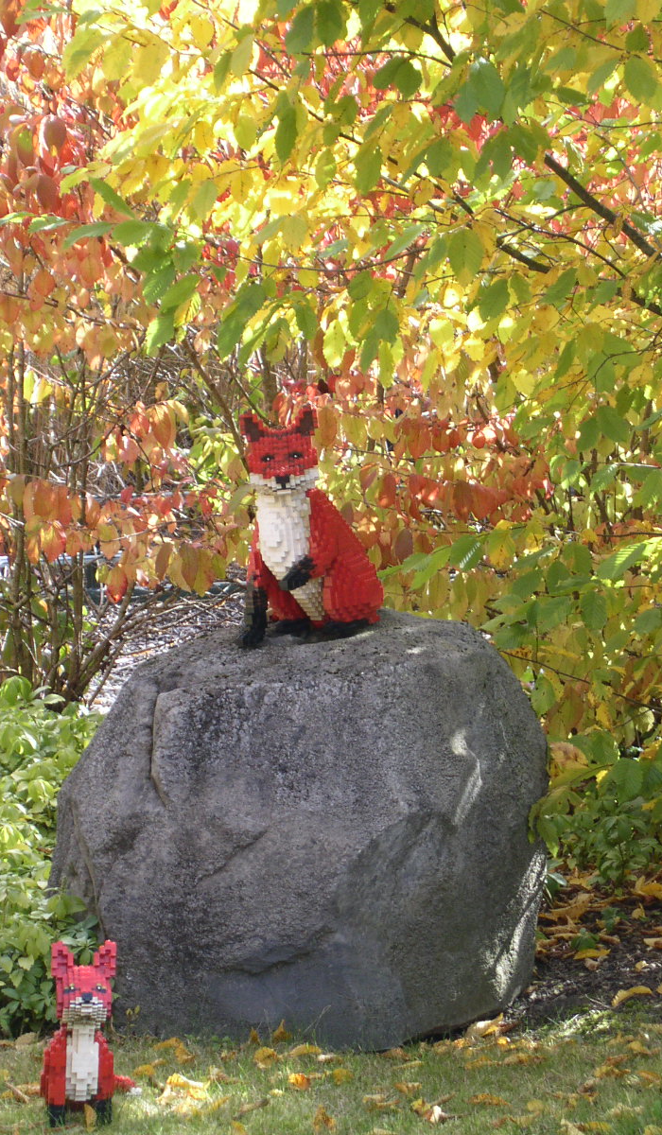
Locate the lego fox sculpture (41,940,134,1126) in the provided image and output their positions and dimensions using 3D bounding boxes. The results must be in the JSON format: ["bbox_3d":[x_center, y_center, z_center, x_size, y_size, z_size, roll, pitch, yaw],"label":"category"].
[{"bbox_3d":[-0.357,0.676,7.280,0.132,0.262,0.180,-1,5,-10],"label":"lego fox sculpture"}]

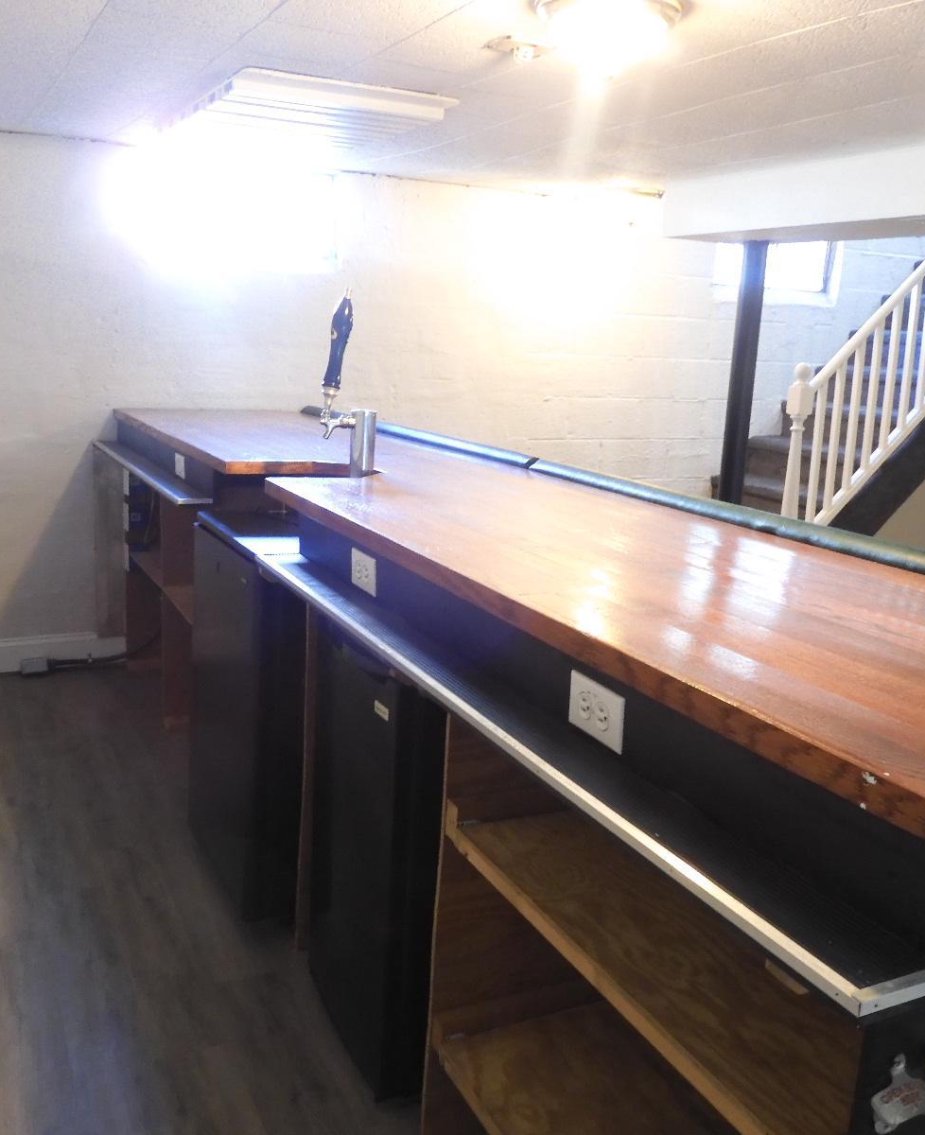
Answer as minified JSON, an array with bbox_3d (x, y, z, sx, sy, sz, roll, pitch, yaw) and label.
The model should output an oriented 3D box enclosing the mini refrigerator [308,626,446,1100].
[{"bbox_3d":[-0.019,0.545,2.162,0.480,0.845,0.450,-3,14,-26],"label":"mini refrigerator"}]

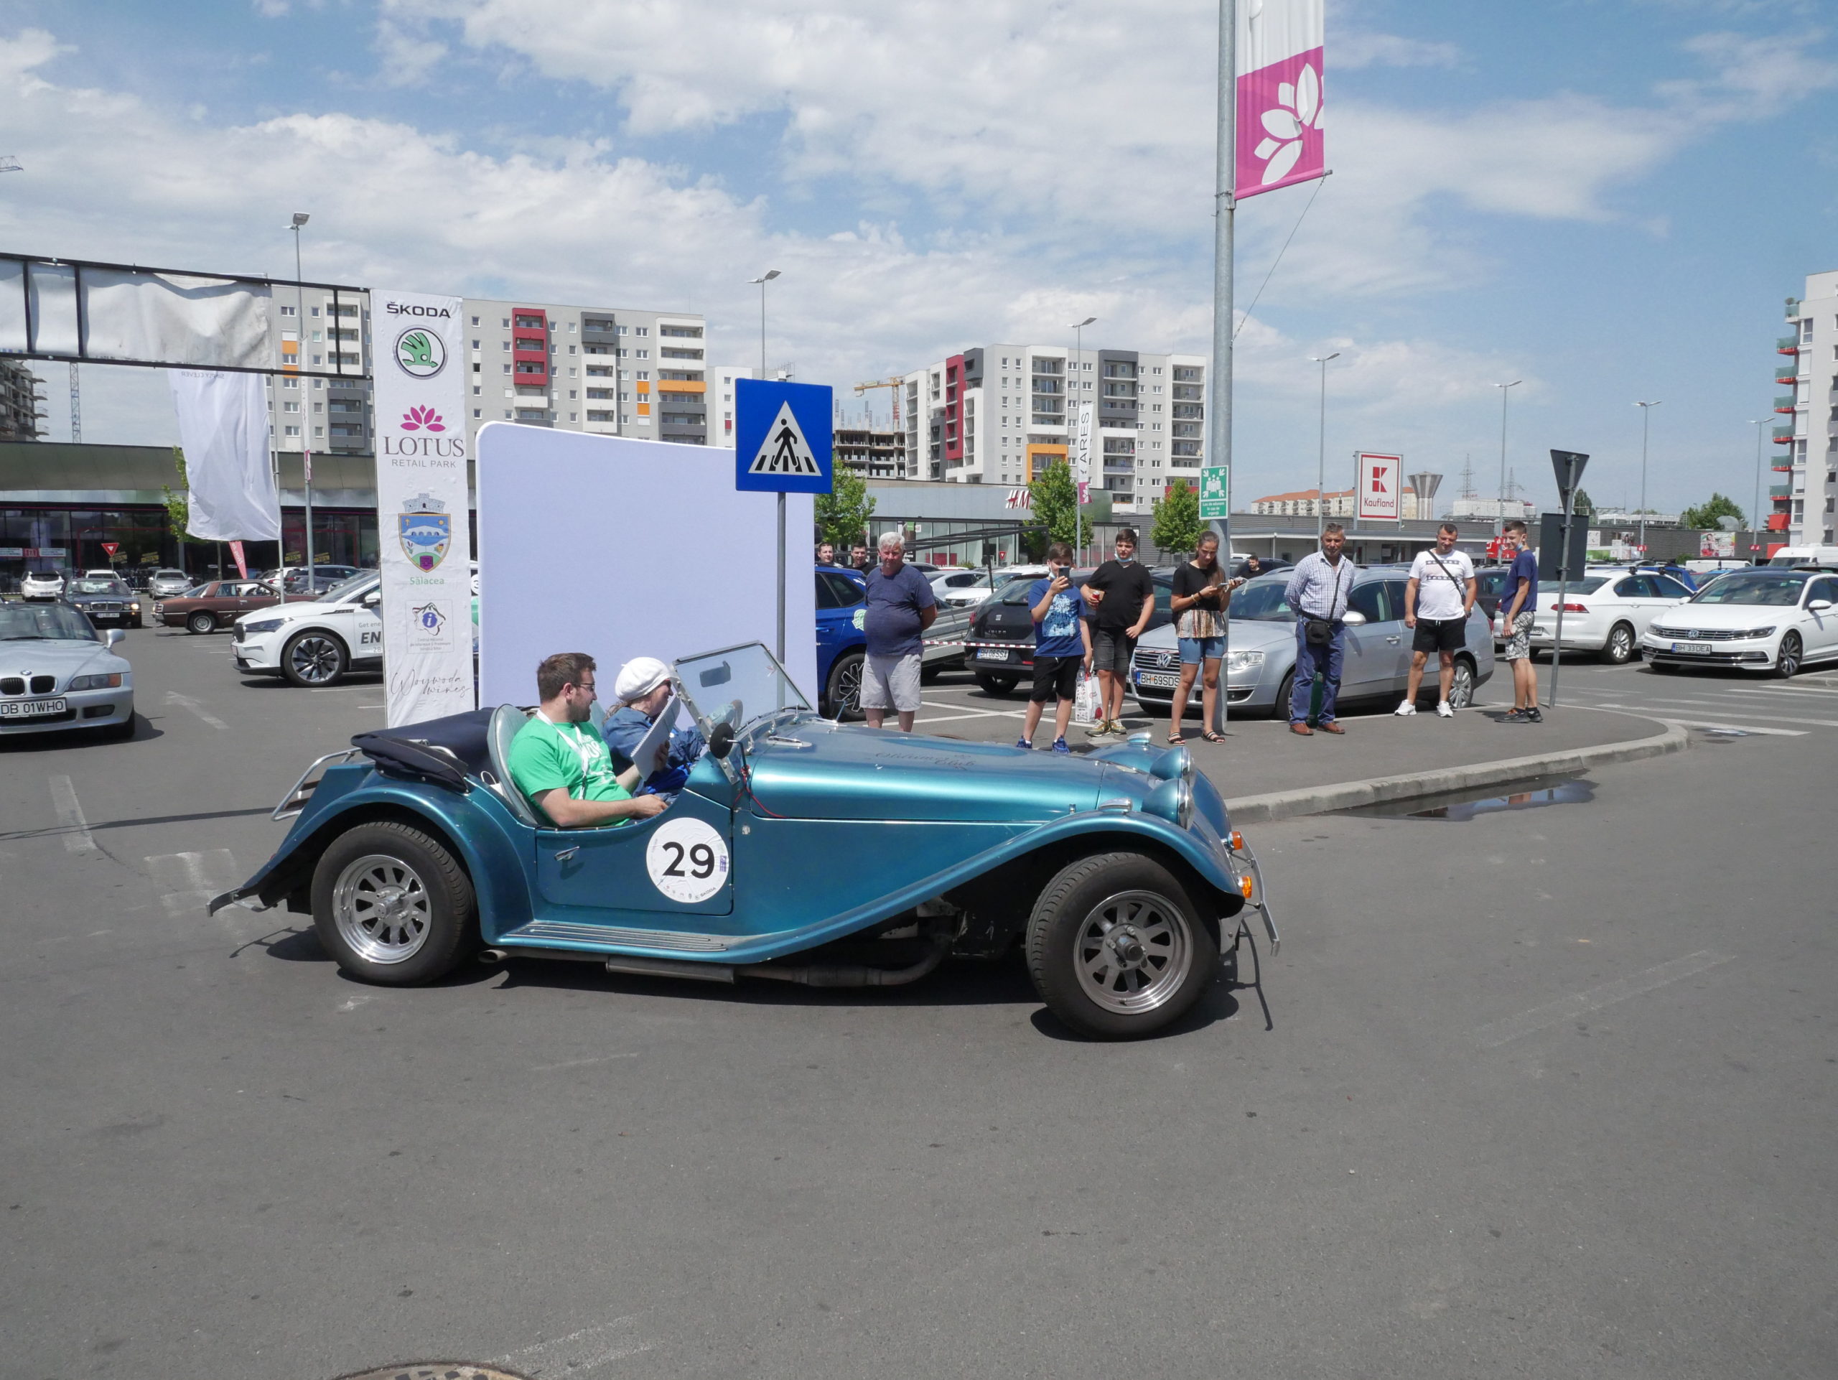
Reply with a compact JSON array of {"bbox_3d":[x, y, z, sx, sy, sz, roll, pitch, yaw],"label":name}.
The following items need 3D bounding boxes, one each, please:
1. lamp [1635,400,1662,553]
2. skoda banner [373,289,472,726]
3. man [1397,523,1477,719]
[{"bbox_3d":[35.820,-9.163,62.568,0.350,10.000,1.200,-3,6,-33],"label":"lamp"},{"bbox_3d":[-2.957,-0.818,7.600,0.480,3.020,0.080,-3,6,-29],"label":"skoda banner"},{"bbox_3d":[4.890,-0.625,11.964,0.700,1.770,0.420,2,6,27],"label":"man"}]

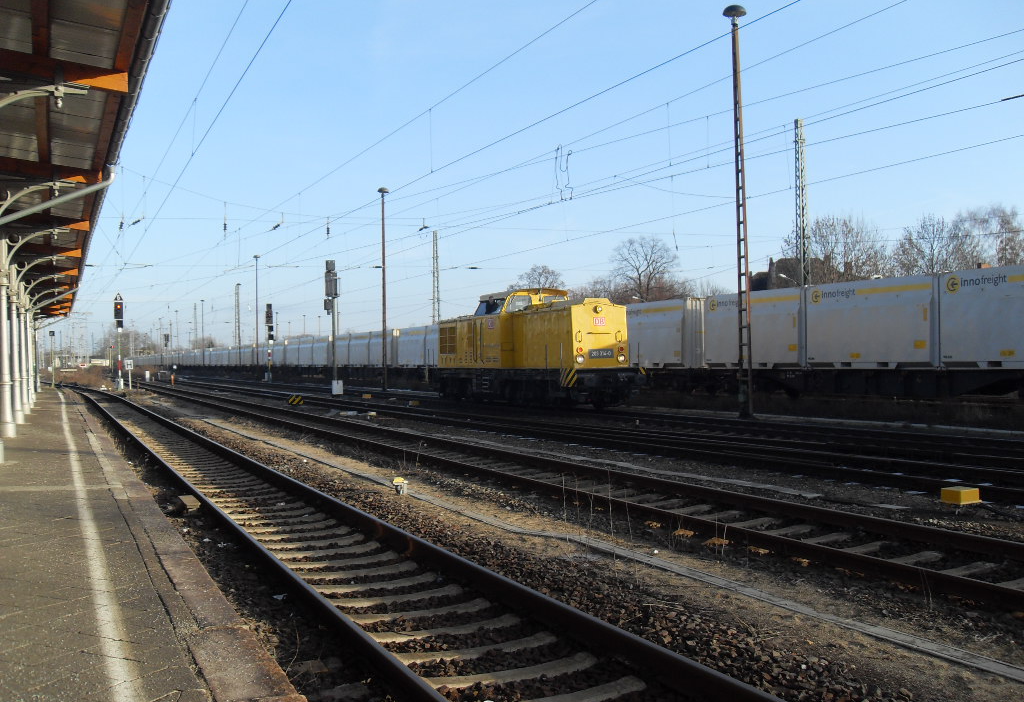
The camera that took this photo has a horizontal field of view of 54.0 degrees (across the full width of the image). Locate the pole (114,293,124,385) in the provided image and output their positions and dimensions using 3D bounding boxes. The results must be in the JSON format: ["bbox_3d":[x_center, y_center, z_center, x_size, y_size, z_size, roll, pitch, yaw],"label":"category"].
[{"bbox_3d":[-28.100,-0.670,72.000,0.680,6.950,0.600,-1,0,-23],"label":"pole"}]

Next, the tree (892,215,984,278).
[{"bbox_3d":[38.200,-5.400,90.000,8.400,13.700,8.200,-1,0,-23],"label":"tree"}]

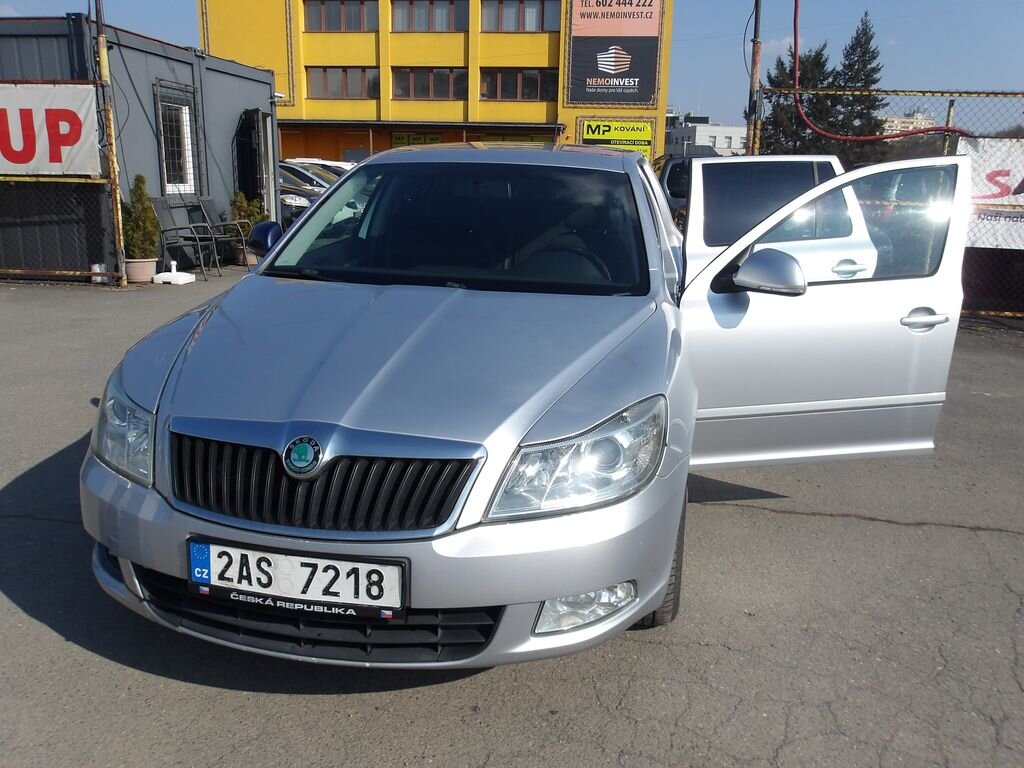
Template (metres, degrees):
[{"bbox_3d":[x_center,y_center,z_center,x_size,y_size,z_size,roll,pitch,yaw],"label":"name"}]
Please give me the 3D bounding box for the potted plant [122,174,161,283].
[{"bbox_3d":[-4.212,-1.767,9.044,0.440,1.200,0.440,1,15,0],"label":"potted plant"}]

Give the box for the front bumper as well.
[{"bbox_3d":[-0.448,0.404,2.081,1.740,0.415,0.580,4,17,11],"label":"front bumper"}]

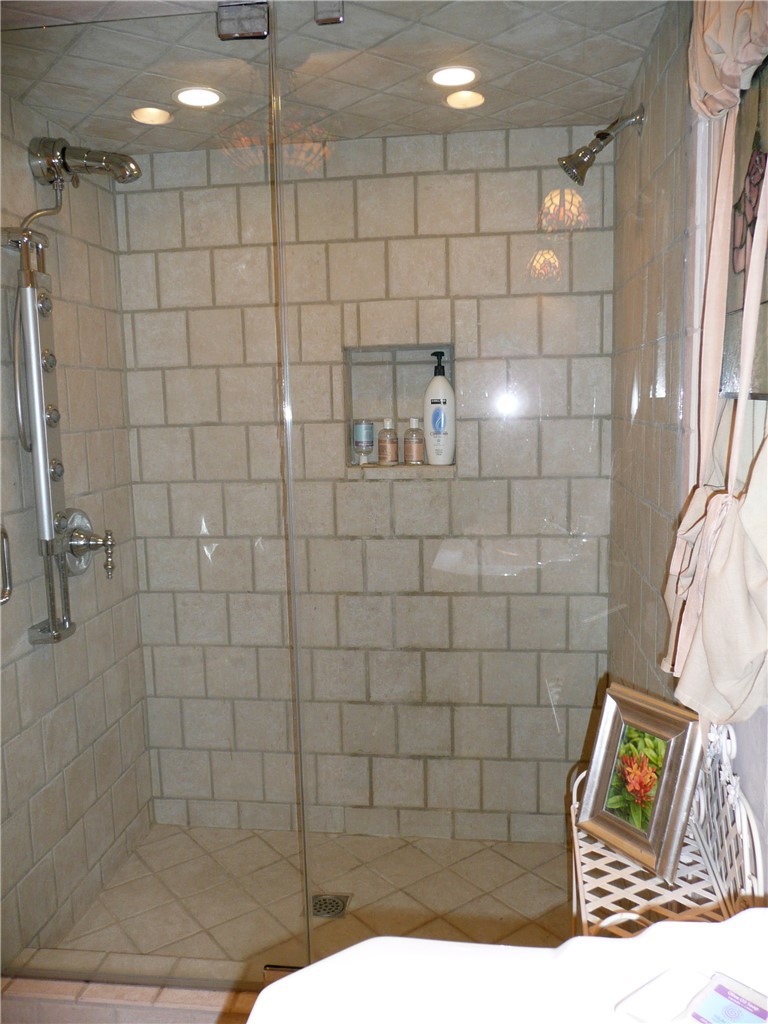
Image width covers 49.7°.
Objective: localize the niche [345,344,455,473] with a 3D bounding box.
[{"bbox_3d":[0.052,-0.306,2.441,0.319,0.348,0.102,0,7,8],"label":"niche"}]

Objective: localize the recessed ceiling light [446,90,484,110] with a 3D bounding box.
[{"bbox_3d":[0.199,-1.005,2.023,0.109,0.037,0.109,0,7,8],"label":"recessed ceiling light"}]

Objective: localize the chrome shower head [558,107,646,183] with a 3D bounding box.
[{"bbox_3d":[0.474,-0.803,1.818,0.179,0.167,0.076,0,7,8],"label":"chrome shower head"}]

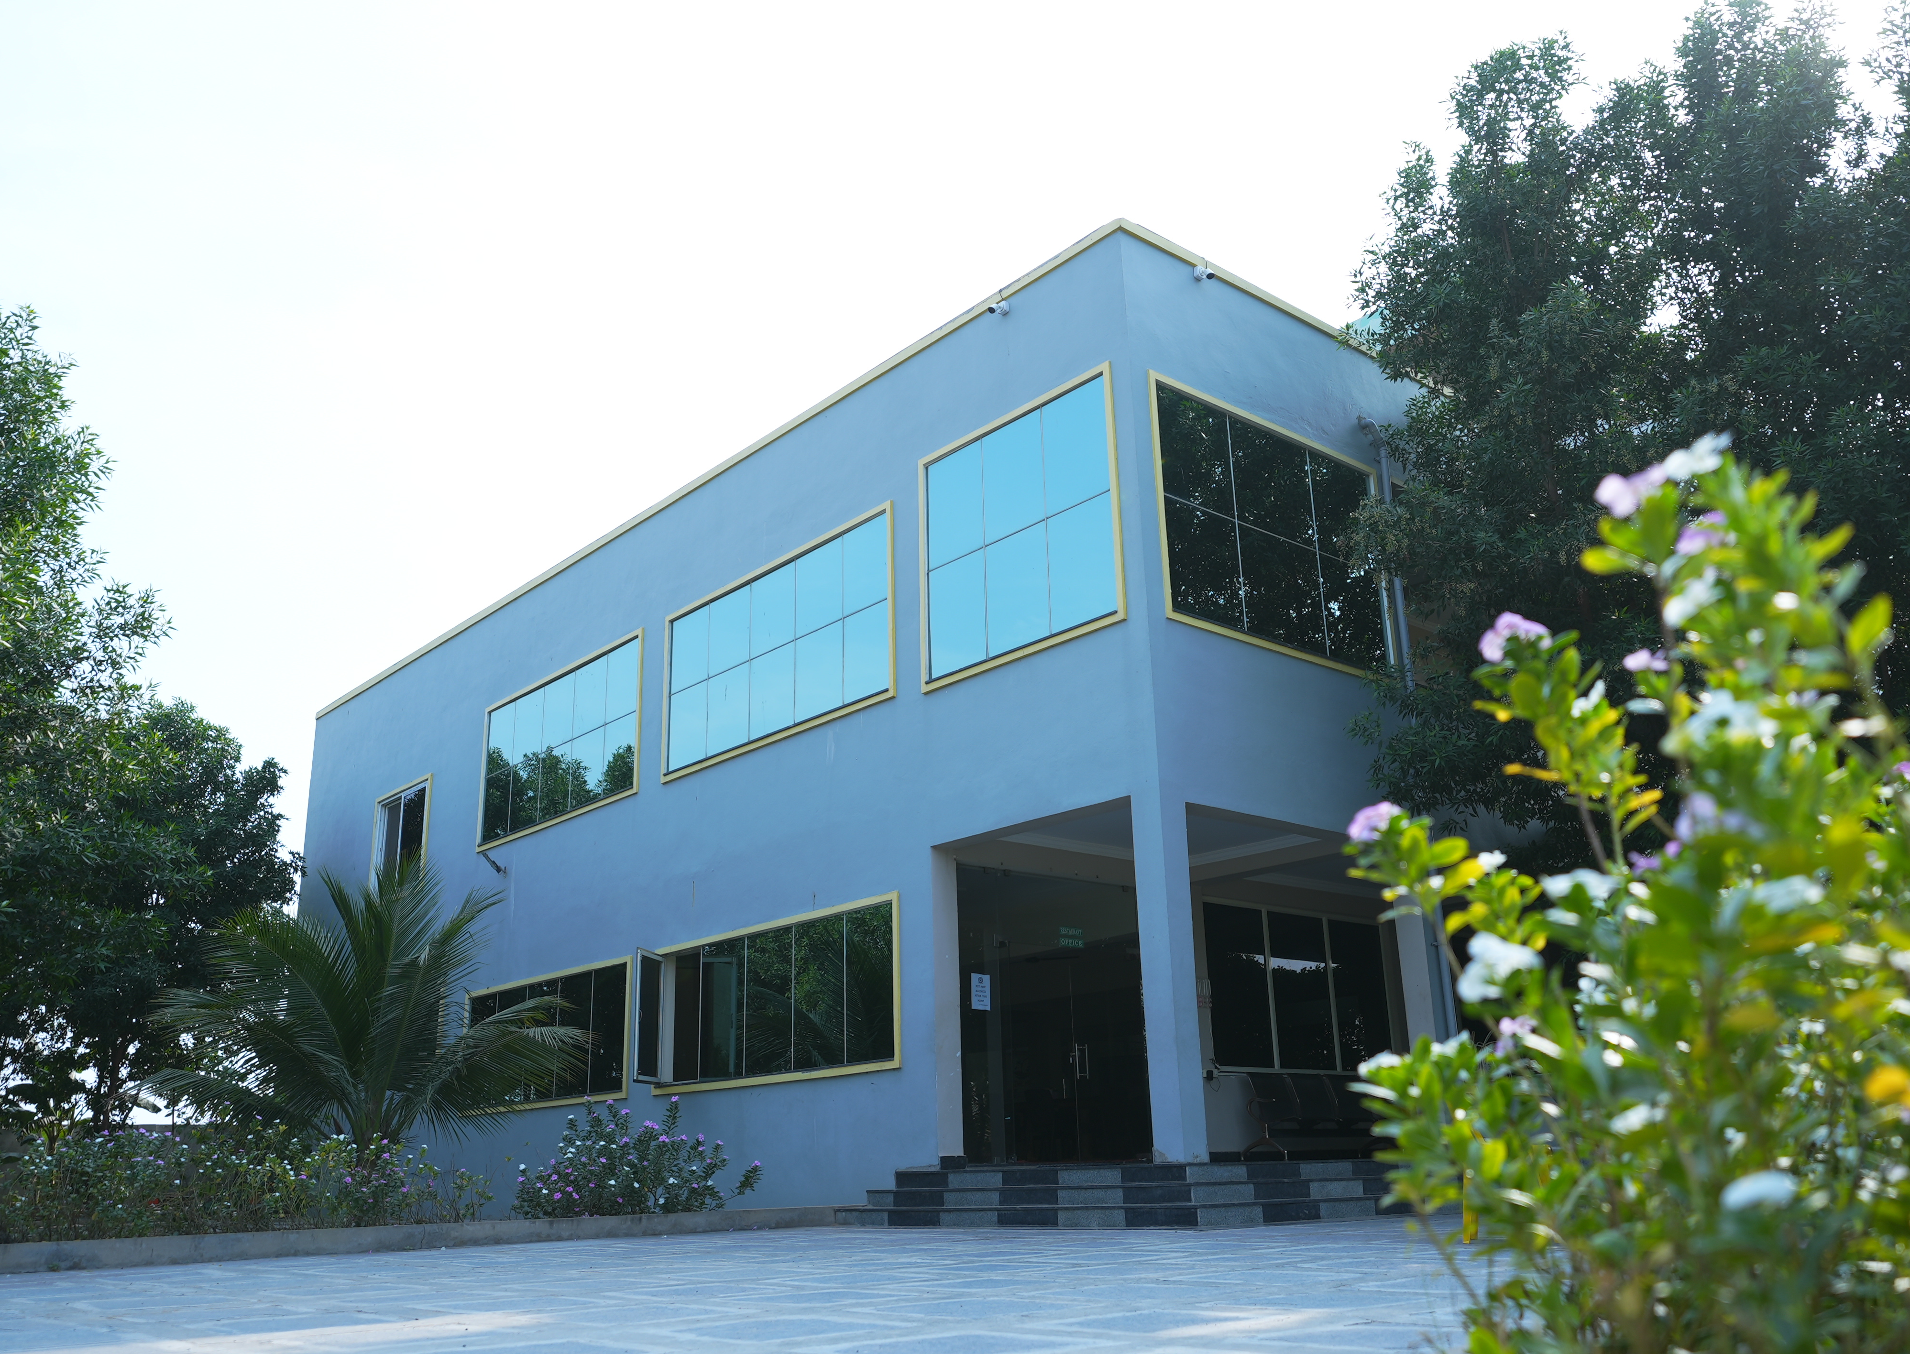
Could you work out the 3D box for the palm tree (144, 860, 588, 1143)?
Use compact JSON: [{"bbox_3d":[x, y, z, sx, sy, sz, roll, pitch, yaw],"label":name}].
[{"bbox_3d":[-5.503,3.347,14.754,3.900,3.100,3.500,5,-18,-19],"label":"palm tree"}]

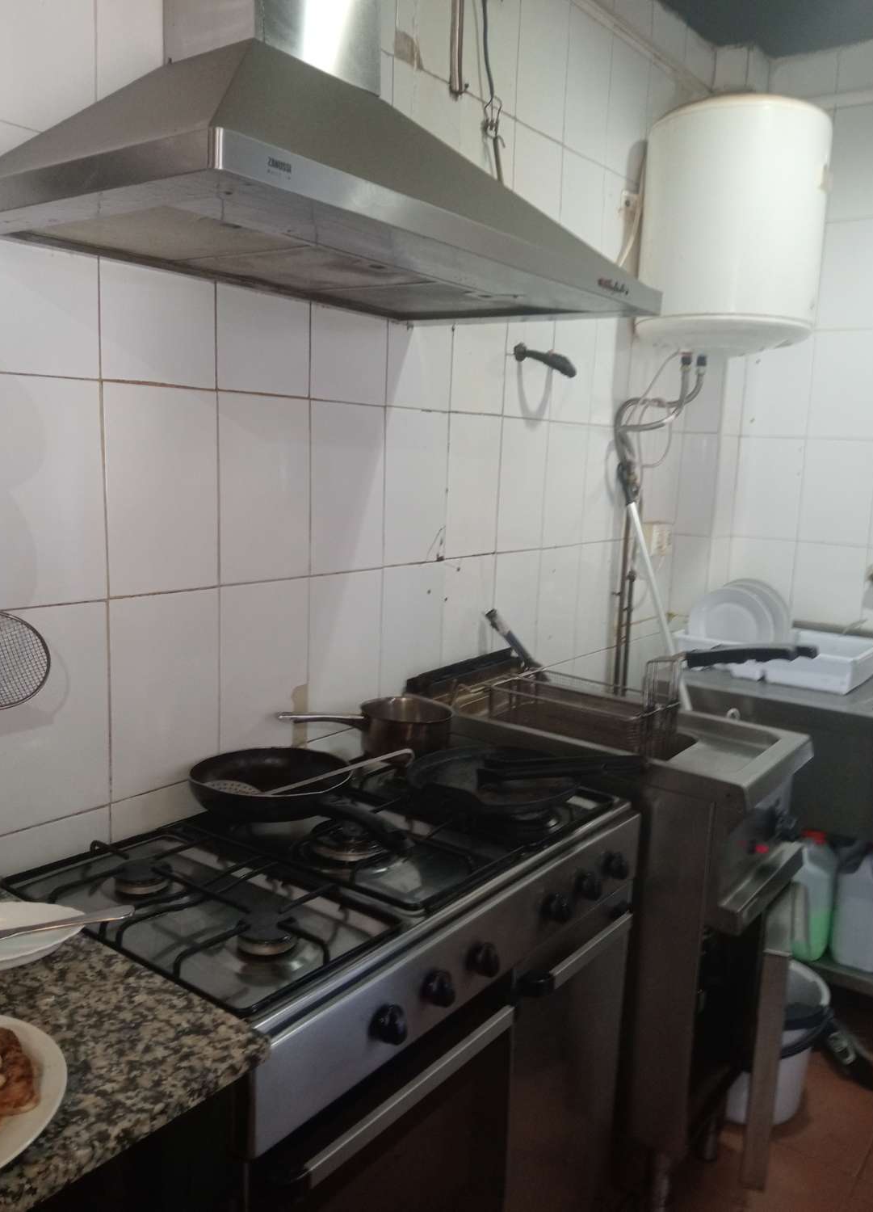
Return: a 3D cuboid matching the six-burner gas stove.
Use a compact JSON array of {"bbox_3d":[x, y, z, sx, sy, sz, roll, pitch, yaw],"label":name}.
[{"bbox_3d":[-0.136,0.748,1.472,0.565,0.847,0.845,9,11,36],"label":"six-burner gas stove"}]

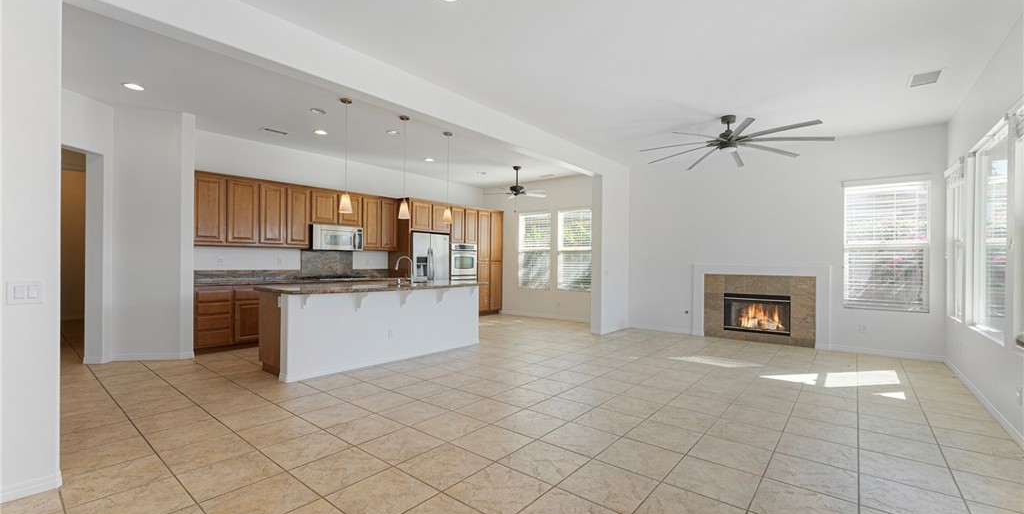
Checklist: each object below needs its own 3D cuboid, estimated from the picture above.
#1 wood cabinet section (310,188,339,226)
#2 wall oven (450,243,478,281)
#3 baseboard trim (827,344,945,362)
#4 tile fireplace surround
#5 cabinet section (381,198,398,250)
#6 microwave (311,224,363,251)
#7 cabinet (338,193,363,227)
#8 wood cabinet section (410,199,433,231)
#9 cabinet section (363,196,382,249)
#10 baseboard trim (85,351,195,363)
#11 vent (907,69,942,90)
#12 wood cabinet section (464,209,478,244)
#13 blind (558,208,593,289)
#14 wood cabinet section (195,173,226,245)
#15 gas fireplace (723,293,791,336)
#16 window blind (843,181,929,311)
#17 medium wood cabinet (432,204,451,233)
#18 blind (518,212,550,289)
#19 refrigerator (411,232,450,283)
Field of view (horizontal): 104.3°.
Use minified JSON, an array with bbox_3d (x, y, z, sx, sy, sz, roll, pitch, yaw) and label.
[{"bbox_3d":[-2.927,-0.746,6.075,0.330,0.505,0.404,0,-1,40],"label":"wood cabinet section"},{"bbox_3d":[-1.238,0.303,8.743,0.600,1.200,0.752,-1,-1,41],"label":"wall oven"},{"bbox_3d":[5.052,1.296,5.440,1.183,0.092,0.022,0,-1,36],"label":"baseboard trim"},{"bbox_3d":[3.862,0.810,6.295,1.506,1.056,0.100,0,-1,36],"label":"tile fireplace surround"},{"bbox_3d":[-2.208,-0.552,6.905,0.330,0.863,0.316,0,-1,40],"label":"cabinet section"},{"bbox_3d":[-2.997,-0.302,6.707,0.410,0.390,0.820,0,-1,41],"label":"microwave"},{"bbox_3d":[-2.914,-0.807,6.993,0.330,0.563,0.432,-1,-1,41],"label":"cabinet"},{"bbox_3d":[-1.771,-0.717,7.138,0.500,0.514,0.461,0,-1,40],"label":"wood cabinet section"},{"bbox_3d":[-2.423,-0.555,6.657,0.330,0.864,0.342,0,-1,40],"label":"cabinet section"},{"bbox_3d":[-4.473,1.207,4.807,1.077,0.090,0.030,1,-1,-17],"label":"baseboard trim"},{"bbox_3d":[4.026,-1.740,3.876,0.230,0.025,0.390,0,-1,41],"label":"vent"},{"bbox_3d":[-0.989,-0.613,8.043,0.500,0.681,0.371,0,-1,40],"label":"wood cabinet section"},{"bbox_3d":[1.320,-0.121,8.168,0.830,1.621,0.070,-1,-1,41],"label":"blind"},{"bbox_3d":[-3.850,-0.580,5.006,0.330,0.875,0.342,0,-1,40],"label":"wood cabinet section"},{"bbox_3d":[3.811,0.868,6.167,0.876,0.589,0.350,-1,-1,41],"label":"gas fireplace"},{"bbox_3d":[4.880,-0.121,5.220,0.808,1.633,0.070,-1,-1,41],"label":"window blind"},{"bbox_3d":[-1.635,-0.788,8.259,0.550,0.569,0.465,-1,-1,41],"label":"medium wood cabinet"},{"bbox_3d":[0.521,-0.119,8.855,0.891,1.668,0.070,-1,-1,41],"label":"blind"},{"bbox_3d":[-1.843,0.420,8.031,0.720,1.740,0.900,0,-1,41],"label":"refrigerator"}]

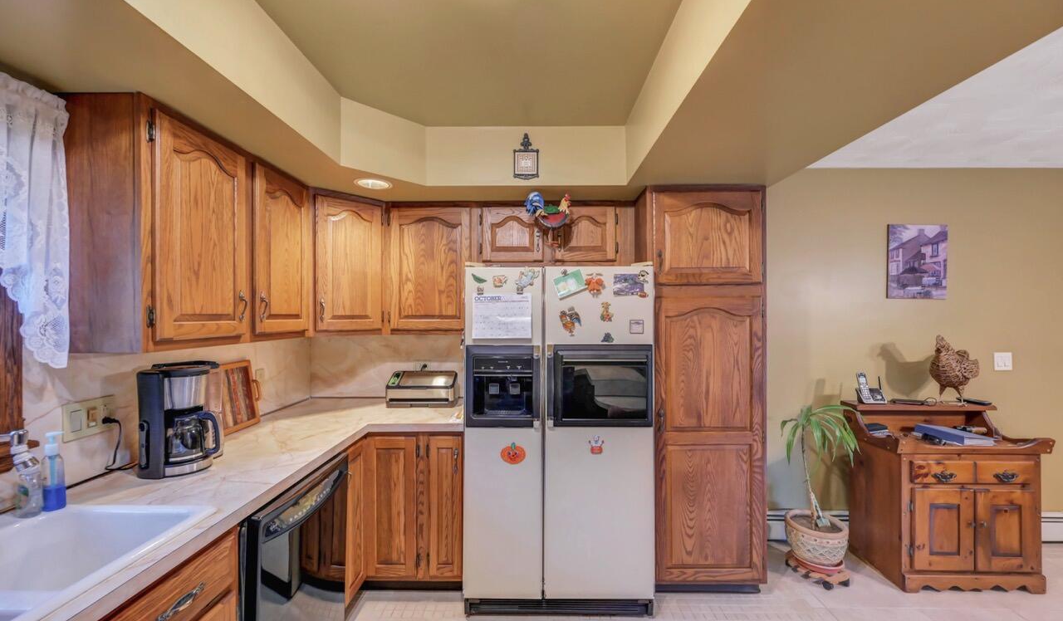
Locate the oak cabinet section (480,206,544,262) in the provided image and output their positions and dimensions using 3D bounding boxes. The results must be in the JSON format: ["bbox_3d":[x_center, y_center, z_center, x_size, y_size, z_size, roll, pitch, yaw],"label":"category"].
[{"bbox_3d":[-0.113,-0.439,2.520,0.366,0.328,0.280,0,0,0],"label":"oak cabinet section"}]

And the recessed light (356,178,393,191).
[{"bbox_3d":[-0.774,-0.622,2.016,0.182,0.030,0.182,0,0,1],"label":"recessed light"}]

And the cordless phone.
[{"bbox_3d":[2.158,0.485,2.635,0.145,0.190,0.100,0,0,0],"label":"cordless phone"}]

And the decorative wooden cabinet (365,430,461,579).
[{"bbox_3d":[-0.610,1.021,2.428,0.526,0.798,0.615,0,0,0],"label":"decorative wooden cabinet"}]

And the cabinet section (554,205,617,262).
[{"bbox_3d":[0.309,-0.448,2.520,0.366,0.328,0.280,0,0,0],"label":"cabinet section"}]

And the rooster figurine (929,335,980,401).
[{"bbox_3d":[2.575,0.357,2.515,0.320,0.420,0.180,0,0,-21],"label":"rooster figurine"}]

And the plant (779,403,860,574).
[{"bbox_3d":[1.660,0.985,2.380,0.400,0.900,0.400,0,0,1],"label":"plant"}]

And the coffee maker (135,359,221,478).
[{"bbox_3d":[-1.268,0.387,1.510,0.245,0.377,0.200,0,0,0],"label":"coffee maker"}]

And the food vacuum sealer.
[{"bbox_3d":[-0.660,0.481,2.560,0.410,0.187,0.210,0,0,0],"label":"food vacuum sealer"}]

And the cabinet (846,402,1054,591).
[{"bbox_3d":[2.357,1.040,2.402,0.825,0.950,0.430,0,0,1],"label":"cabinet"}]

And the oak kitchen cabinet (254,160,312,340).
[{"bbox_3d":[-1.282,-0.236,1.878,0.330,0.760,0.430,0,0,1],"label":"oak kitchen cabinet"}]

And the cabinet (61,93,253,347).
[{"bbox_3d":[-1.304,-0.259,1.466,0.313,0.757,0.527,0,0,0],"label":"cabinet"}]

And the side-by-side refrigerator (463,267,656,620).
[{"bbox_3d":[0.140,0.652,2.315,0.910,1.735,0.730,0,0,1],"label":"side-by-side refrigerator"}]

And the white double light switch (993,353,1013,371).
[{"bbox_3d":[3.130,0.339,2.740,0.117,0.116,0.012,0,0,1],"label":"white double light switch"}]

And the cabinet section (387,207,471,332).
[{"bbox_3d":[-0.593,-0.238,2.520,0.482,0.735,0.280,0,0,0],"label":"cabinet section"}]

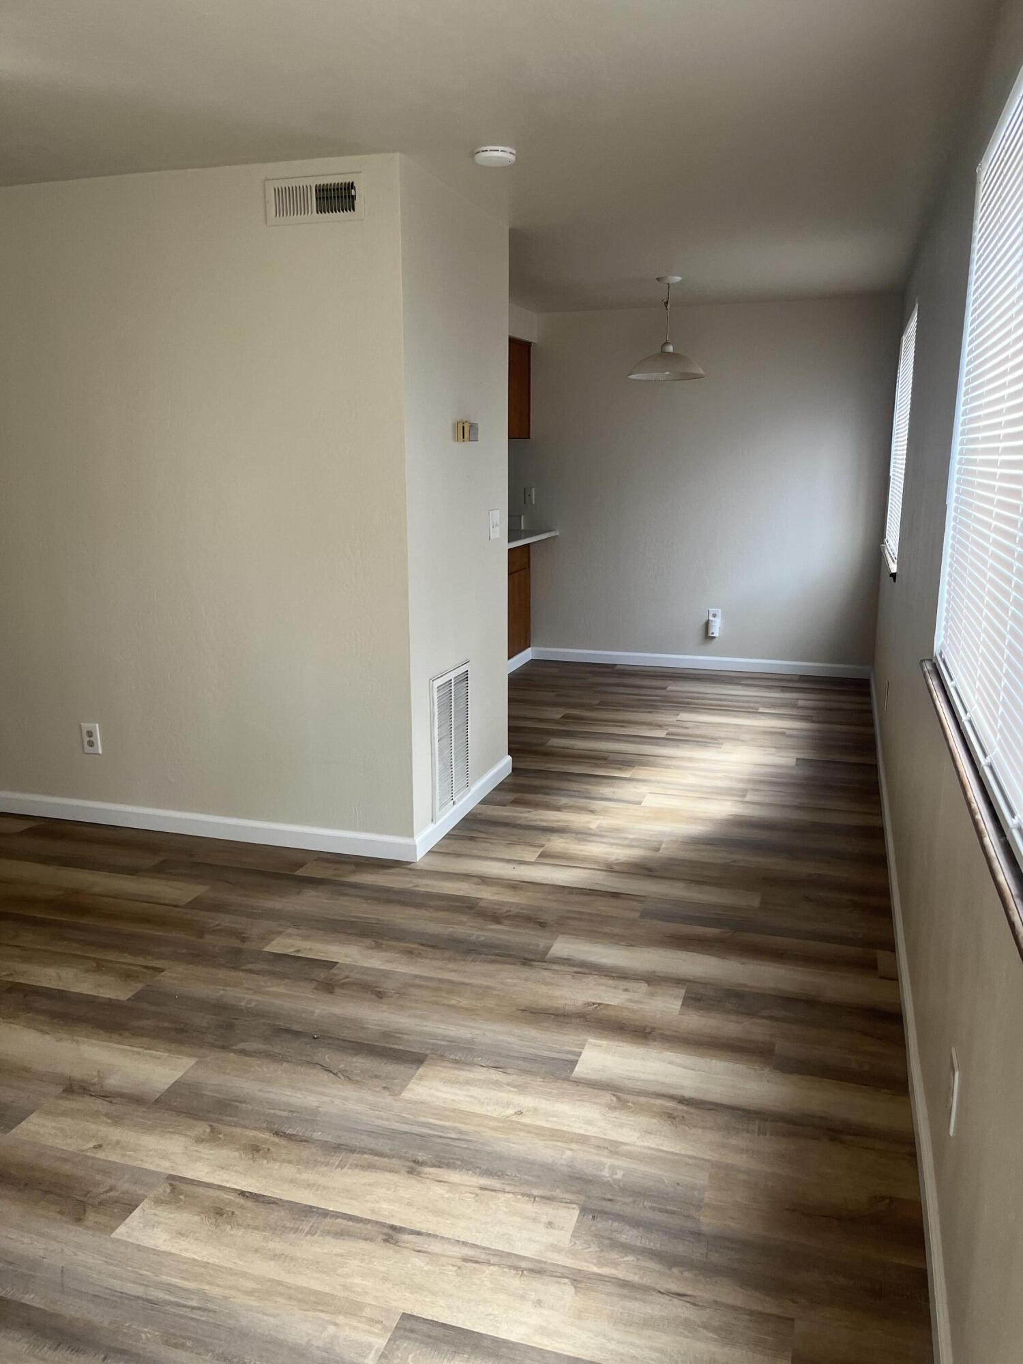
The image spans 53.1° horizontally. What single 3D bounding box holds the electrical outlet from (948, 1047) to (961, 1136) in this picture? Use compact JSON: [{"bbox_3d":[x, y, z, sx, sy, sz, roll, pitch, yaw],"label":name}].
[{"bbox_3d":[0.750,0.699,1.752,0.012,0.121,0.077,4,13,17],"label":"electrical outlet"}]

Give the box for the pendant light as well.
[{"bbox_3d":[0.843,-1.903,5.516,0.415,0.505,0.415,4,13,17],"label":"pendant light"}]

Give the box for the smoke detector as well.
[{"bbox_3d":[-0.049,-1.607,3.128,0.131,0.037,0.131,0,13,0],"label":"smoke detector"}]

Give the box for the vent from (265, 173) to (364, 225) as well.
[{"bbox_3d":[-0.630,-1.535,3.259,0.343,0.140,0.016,4,13,17],"label":"vent"}]

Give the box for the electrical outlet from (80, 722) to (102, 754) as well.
[{"bbox_3d":[-1.632,0.223,3.970,0.077,0.120,0.012,4,13,17],"label":"electrical outlet"}]

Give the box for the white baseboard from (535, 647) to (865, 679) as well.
[{"bbox_3d":[1.236,-0.134,6.920,2.285,0.088,0.016,4,13,17],"label":"white baseboard"}]

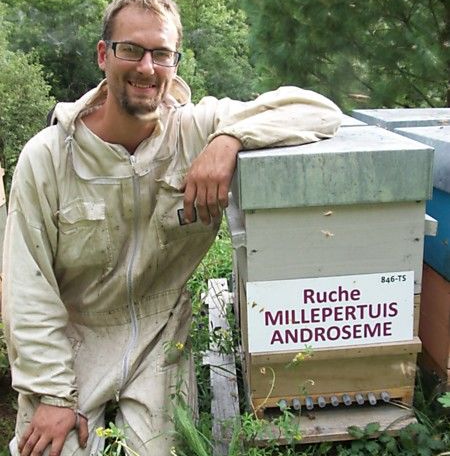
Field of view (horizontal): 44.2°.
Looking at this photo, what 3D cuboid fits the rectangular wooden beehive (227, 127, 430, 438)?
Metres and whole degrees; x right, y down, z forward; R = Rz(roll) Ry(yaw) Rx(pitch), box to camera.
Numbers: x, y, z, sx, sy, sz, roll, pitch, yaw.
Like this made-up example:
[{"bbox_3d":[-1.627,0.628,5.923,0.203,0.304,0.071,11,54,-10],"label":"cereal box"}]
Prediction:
[{"bbox_3d":[0.226,0.096,1.317,0.395,0.600,0.420,-3,17,0],"label":"rectangular wooden beehive"}]

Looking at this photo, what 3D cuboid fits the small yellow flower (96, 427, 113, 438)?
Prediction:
[{"bbox_3d":[-0.224,0.380,1.030,0.028,0.021,0.025,-3,17,0],"label":"small yellow flower"}]

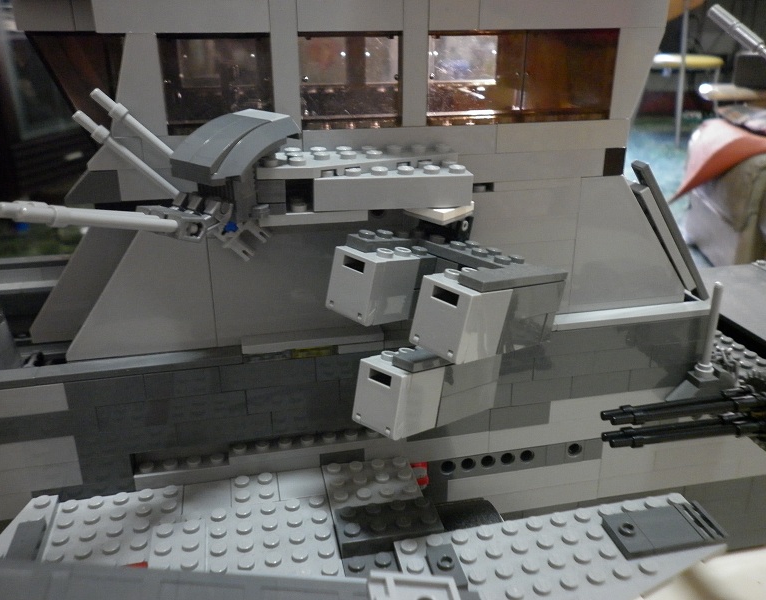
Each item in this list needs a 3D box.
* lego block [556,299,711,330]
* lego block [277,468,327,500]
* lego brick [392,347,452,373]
[{"bbox_3d":[0.093,0.006,0.252,0.063,0.003,0.008,-5,21,-11],"label":"lego block"},{"bbox_3d":[-0.028,0.066,0.235,0.016,0.003,0.016,-5,22,-11],"label":"lego block"},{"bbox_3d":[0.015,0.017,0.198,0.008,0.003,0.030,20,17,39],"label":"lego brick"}]

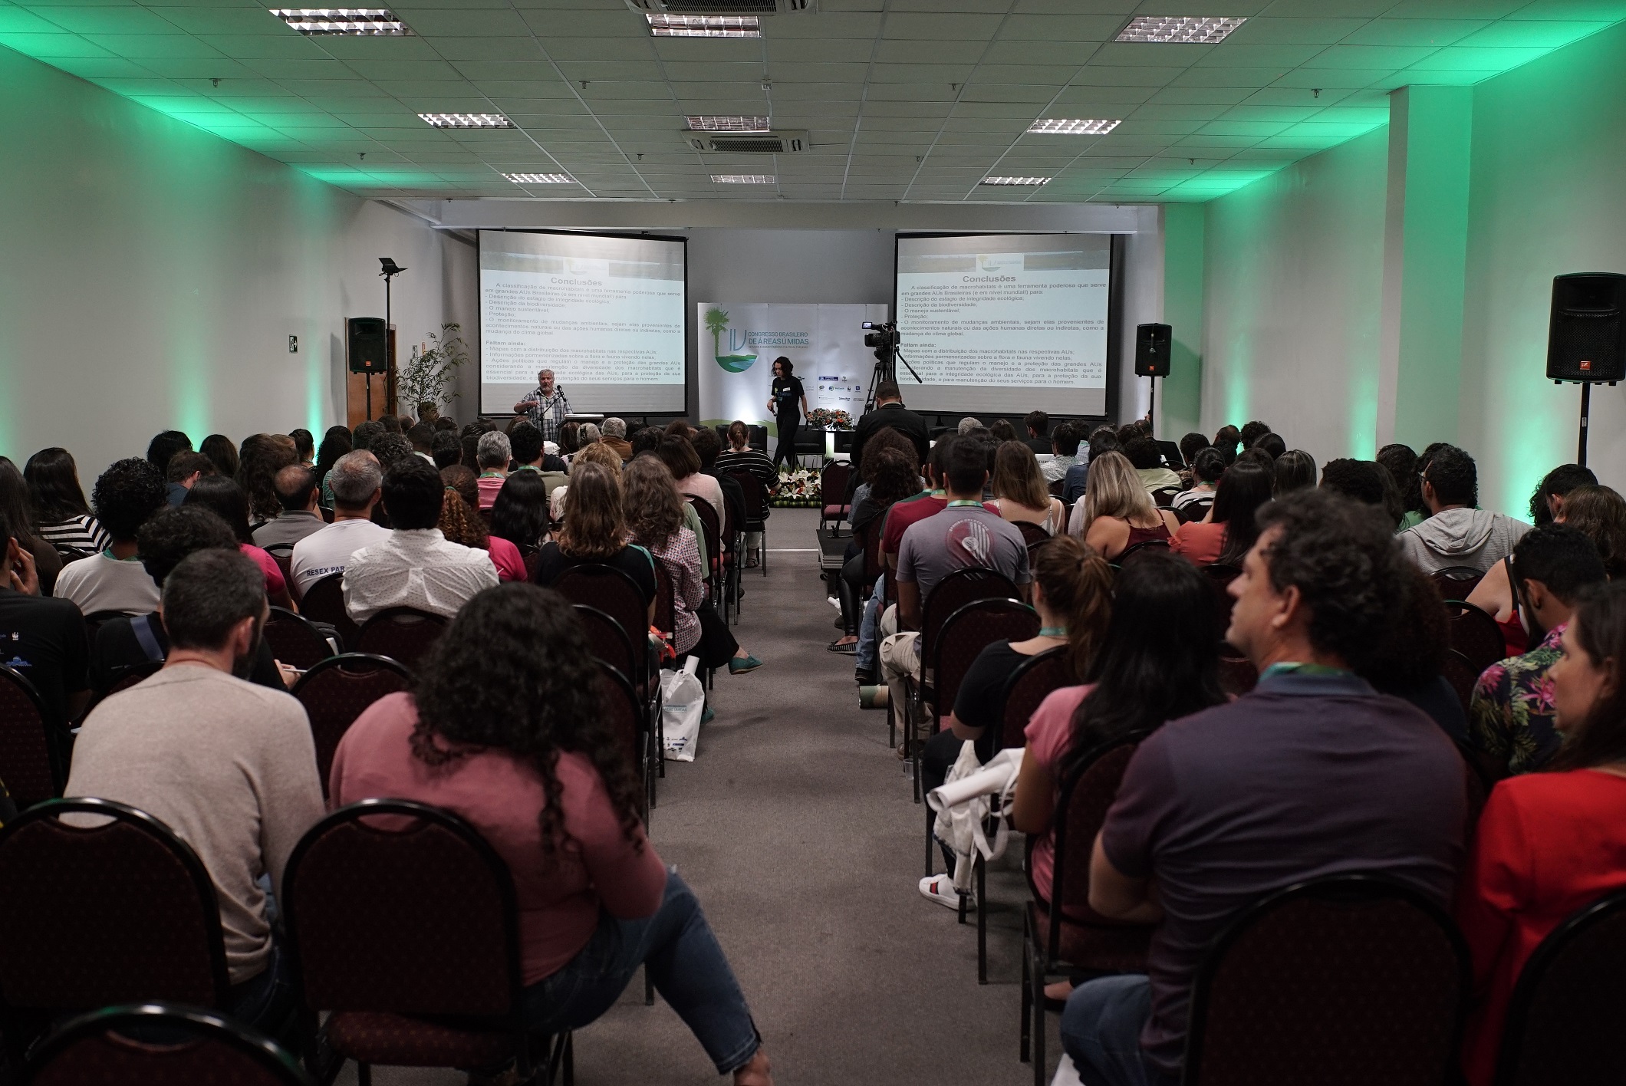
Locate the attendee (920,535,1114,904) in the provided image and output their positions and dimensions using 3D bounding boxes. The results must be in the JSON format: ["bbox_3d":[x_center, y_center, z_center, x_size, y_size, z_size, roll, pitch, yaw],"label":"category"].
[{"bbox_3d":[0.588,0.544,4.605,0.560,1.180,0.920,-1,6,-15],"label":"attendee"}]

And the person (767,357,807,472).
[{"bbox_3d":[-0.339,-1.564,20.445,0.500,1.660,0.500,5,7,37],"label":"person"}]

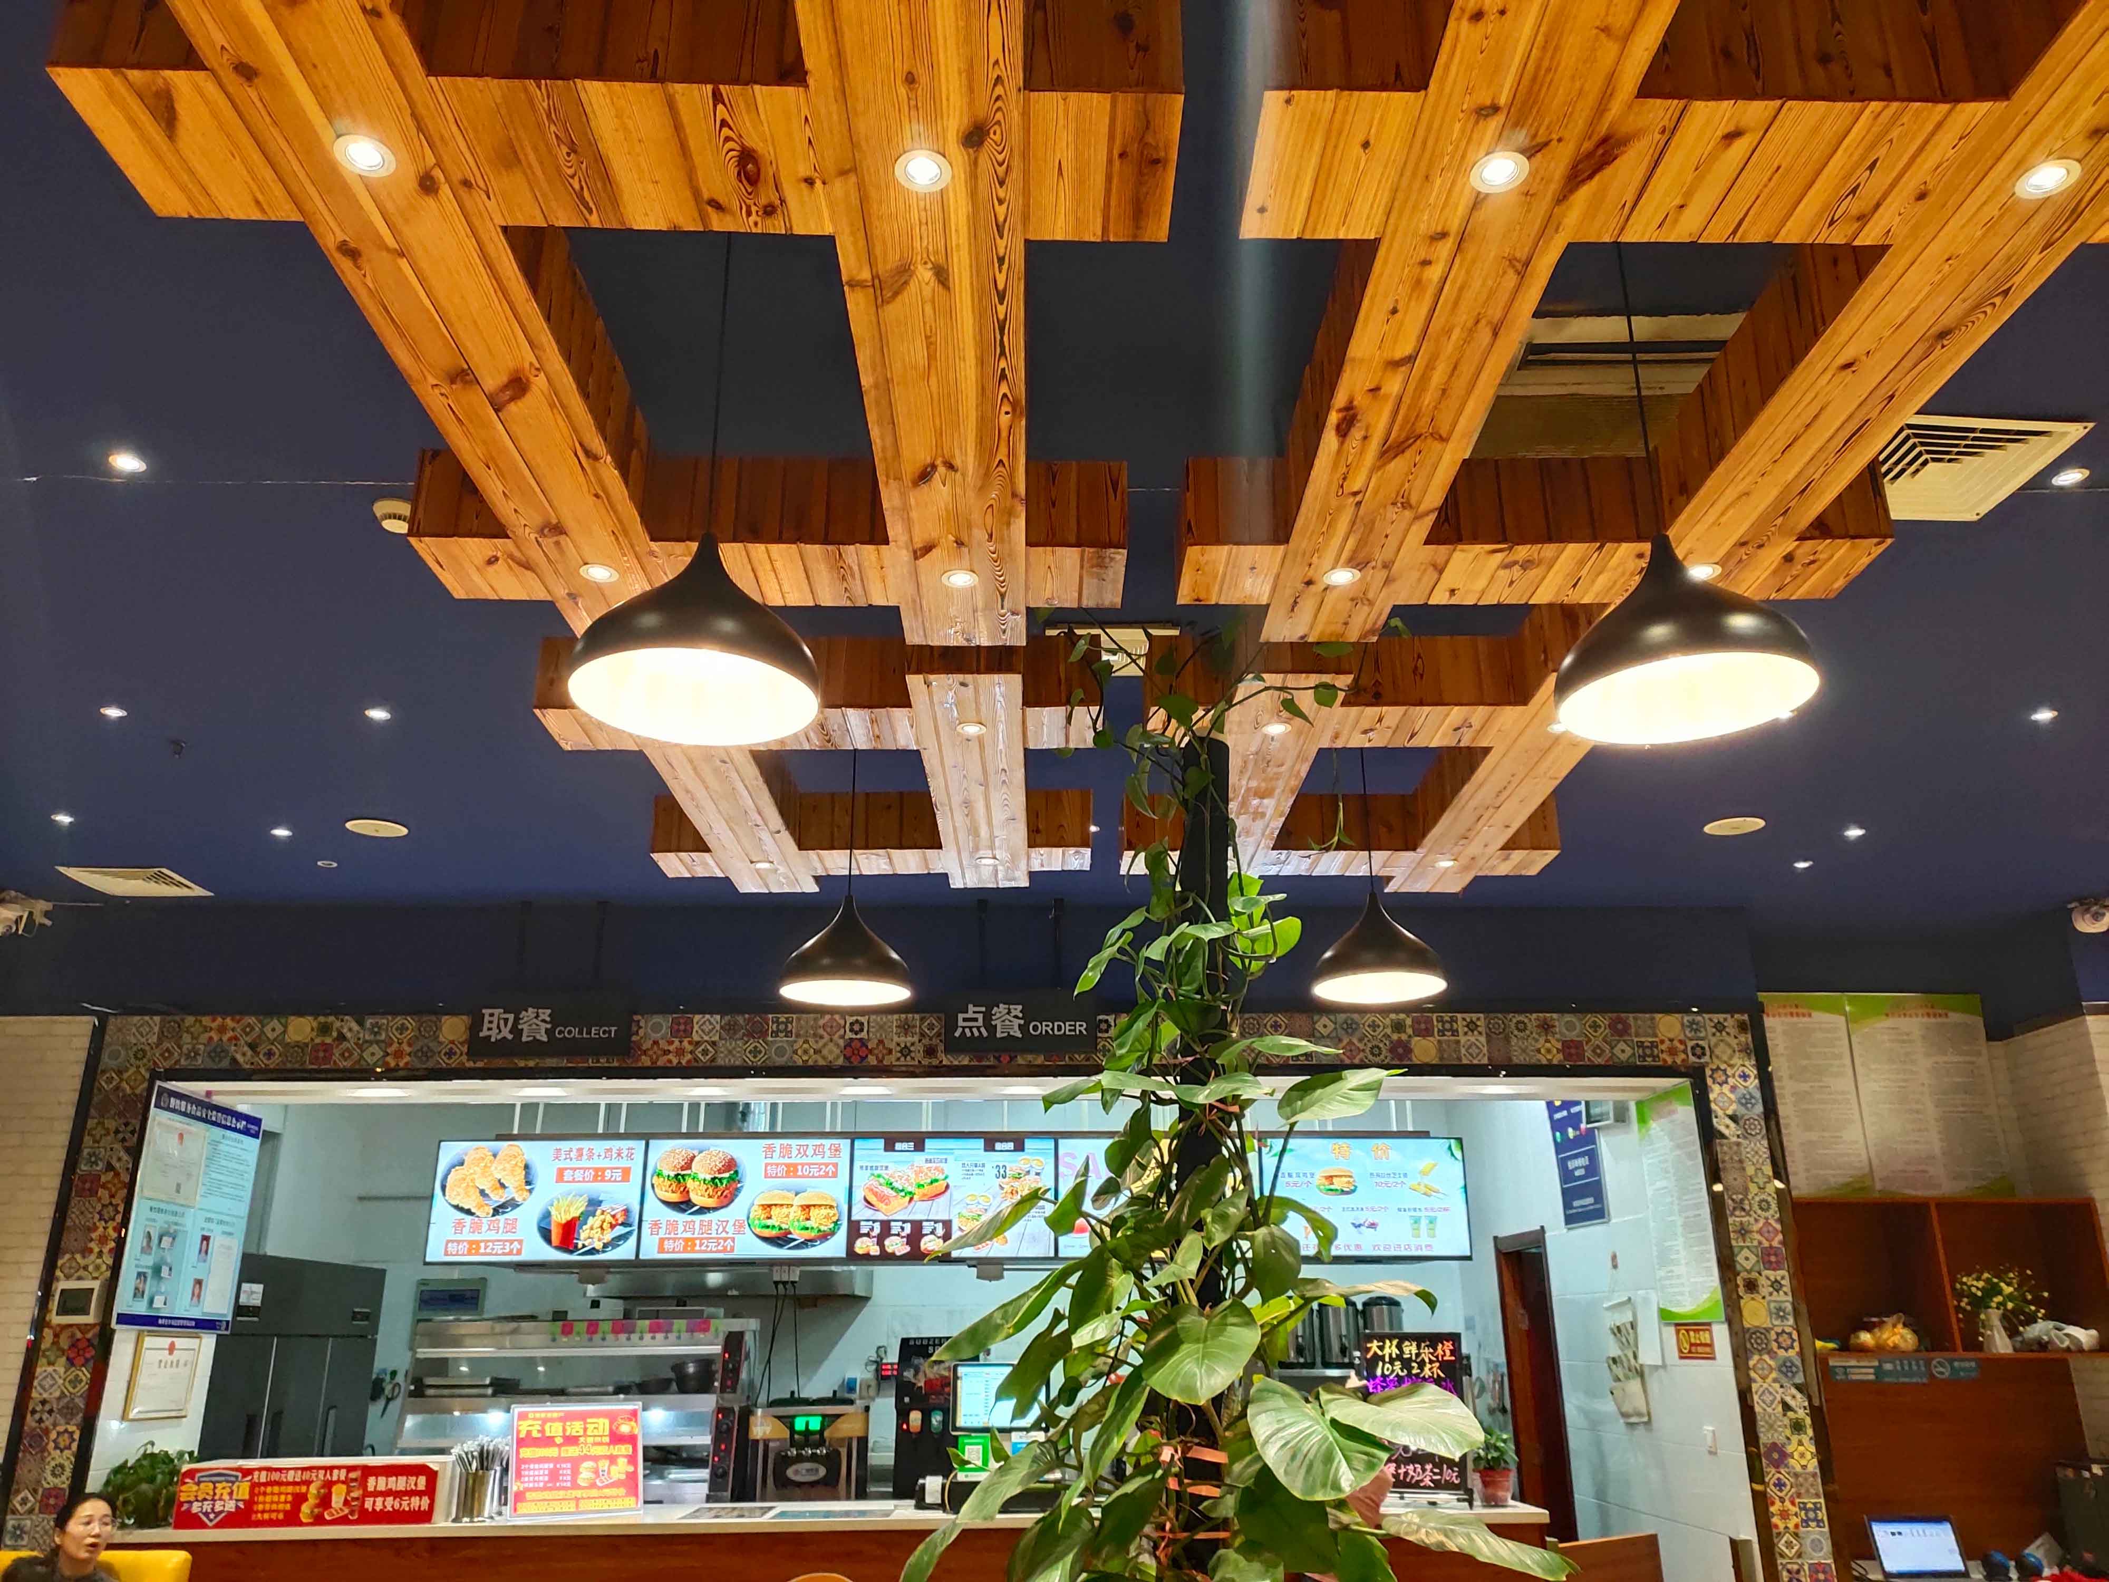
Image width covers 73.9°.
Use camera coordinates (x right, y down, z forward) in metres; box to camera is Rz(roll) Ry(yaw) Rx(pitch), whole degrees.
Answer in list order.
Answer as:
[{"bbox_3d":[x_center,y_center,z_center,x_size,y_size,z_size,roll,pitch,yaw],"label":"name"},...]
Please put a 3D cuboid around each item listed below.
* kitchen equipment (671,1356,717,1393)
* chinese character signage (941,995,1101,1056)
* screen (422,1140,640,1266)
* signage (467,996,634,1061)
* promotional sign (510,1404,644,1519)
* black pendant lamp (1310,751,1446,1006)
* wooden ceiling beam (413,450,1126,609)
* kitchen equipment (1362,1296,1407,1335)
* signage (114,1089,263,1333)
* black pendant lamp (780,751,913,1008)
[{"bbox_3d":[-1.689,2.738,6.580,0.210,0.155,0.210,0,-21,-1],"label":"kitchen equipment"},{"bbox_3d":[-0.136,0.917,5.594,0.605,0.255,0.050,0,-21,-1],"label":"chinese character signage"},{"bbox_3d":[-2.386,1.886,6.450,0.965,0.555,0.055,0,-15,-1],"label":"screen"},{"bbox_3d":[-1.966,0.920,5.456,0.645,0.255,0.040,1,-20,-2],"label":"signage"},{"bbox_3d":[-1.714,2.397,5.015,0.470,0.370,0.040,3,-21,-9],"label":"promotional sign"},{"bbox_3d":[0.927,0.211,4.091,0.370,0.745,0.370,0,-20,0],"label":"black pendant lamp"},{"bbox_3d":[-0.553,-0.531,2.877,1.383,0.198,0.251,1,-20,-2],"label":"wooden ceiling beam"},{"bbox_3d":[1.940,3.199,8.270,0.260,0.390,0.270,0,-20,0],"label":"kitchen equipment"},{"bbox_3d":[-3.478,1.710,5.672,0.020,0.890,0.800,0,-20,0],"label":"signage"},{"bbox_3d":[-0.556,0.160,3.873,0.355,0.815,0.355,0,-21,-1],"label":"black pendant lamp"}]

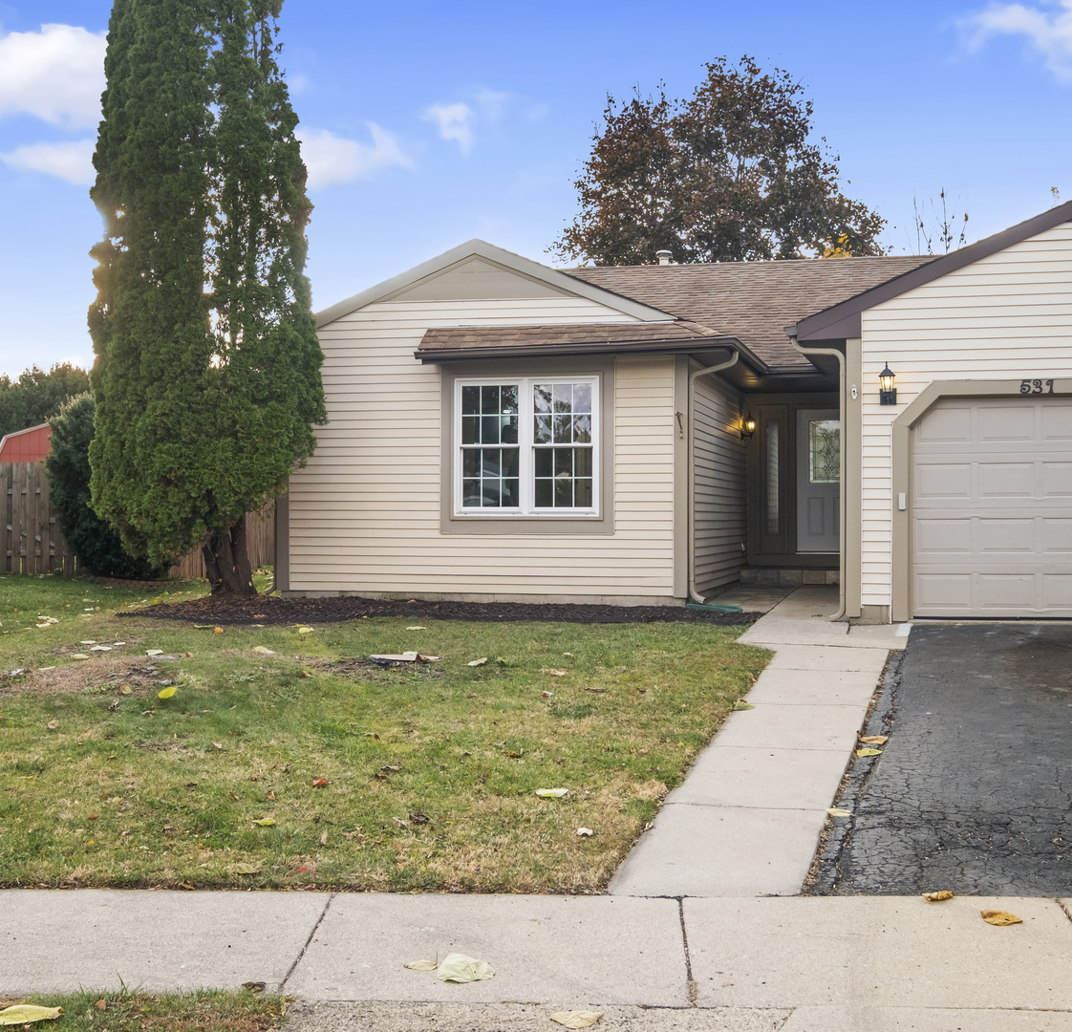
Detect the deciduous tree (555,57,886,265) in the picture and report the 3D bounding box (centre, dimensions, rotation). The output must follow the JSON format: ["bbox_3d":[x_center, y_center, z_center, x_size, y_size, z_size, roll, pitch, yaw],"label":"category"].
[{"bbox_3d":[5.000,-5.800,42.000,9.300,13.400,9.200,0,0,0],"label":"deciduous tree"}]

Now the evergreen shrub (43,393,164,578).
[{"bbox_3d":[-5.950,-0.480,22.200,2.100,2.750,2.000,0,0,0],"label":"evergreen shrub"}]

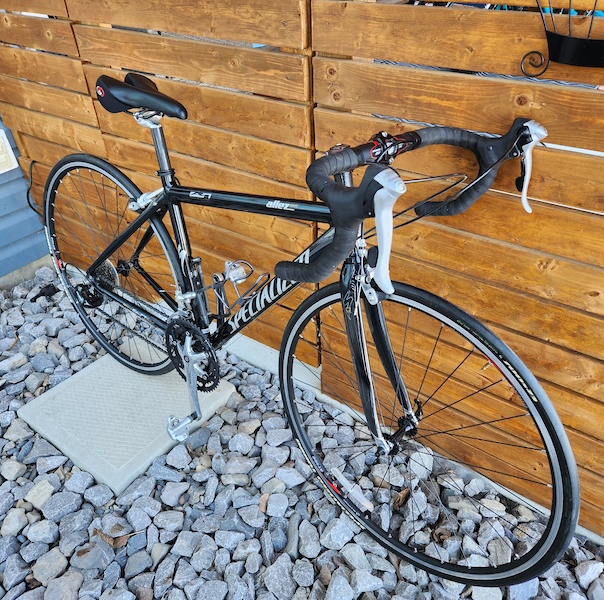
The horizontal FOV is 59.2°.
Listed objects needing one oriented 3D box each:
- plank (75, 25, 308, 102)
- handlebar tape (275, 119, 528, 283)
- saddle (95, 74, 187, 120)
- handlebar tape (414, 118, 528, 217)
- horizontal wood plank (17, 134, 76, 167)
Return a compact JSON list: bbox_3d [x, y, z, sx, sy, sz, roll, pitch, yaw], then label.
[{"bbox_3d":[-0.313,-0.608,1.337,0.807,0.089,0.020,22,43,30],"label":"plank"},{"bbox_3d":[0.167,-0.167,0.861,0.187,0.227,0.441,28,38,35],"label":"handlebar tape"},{"bbox_3d":[-0.338,-0.438,1.165,0.270,0.083,0.146,25,37,29],"label":"saddle"},{"bbox_3d":[0.273,-0.220,0.962,0.187,0.227,0.132,28,38,35],"label":"handlebar tape"},{"bbox_3d":[-0.841,-0.510,1.910,0.549,0.095,0.020,22,43,30],"label":"horizontal wood plank"}]

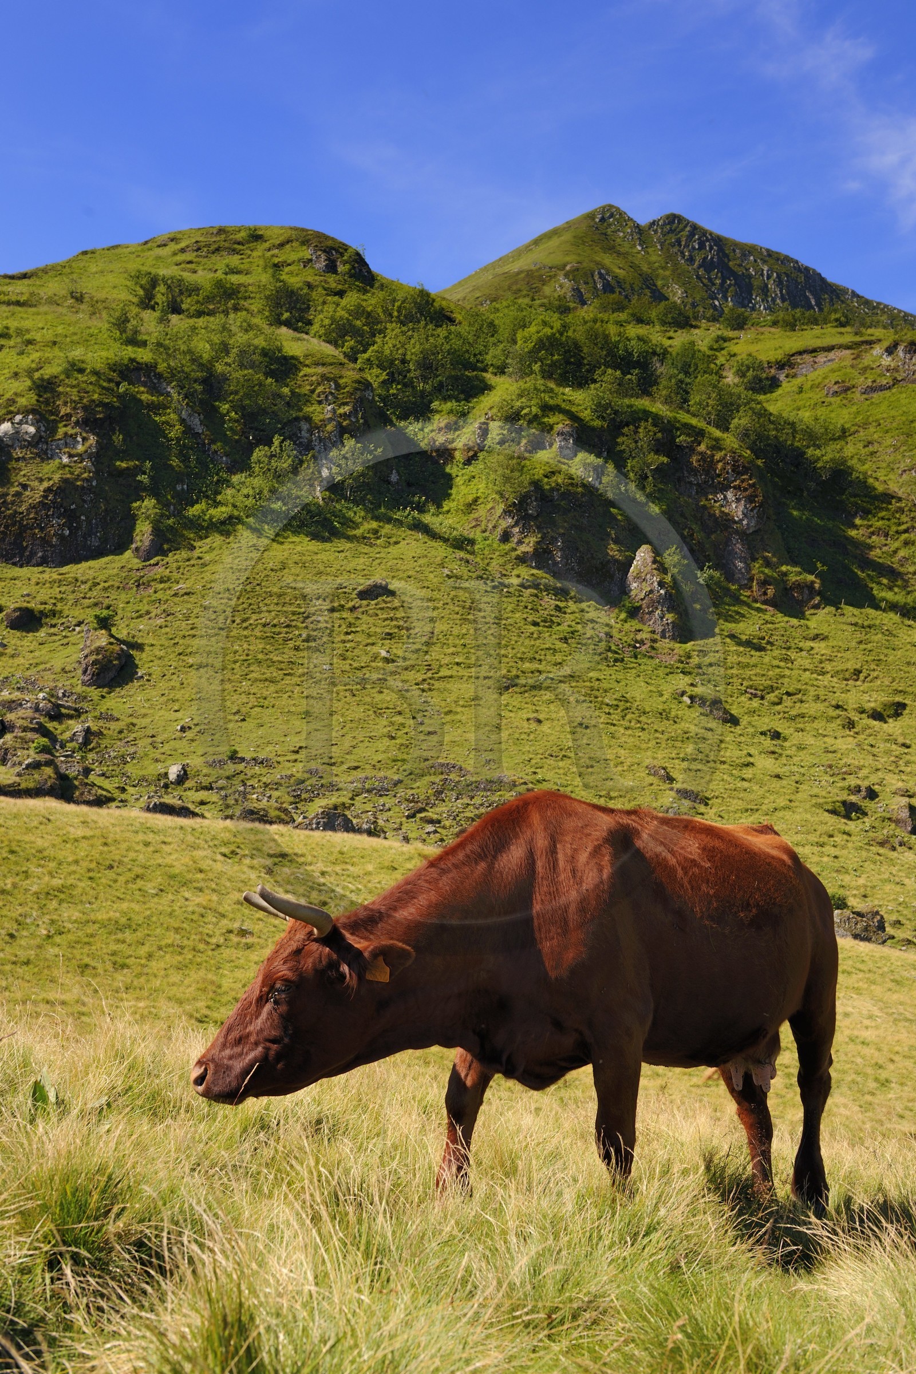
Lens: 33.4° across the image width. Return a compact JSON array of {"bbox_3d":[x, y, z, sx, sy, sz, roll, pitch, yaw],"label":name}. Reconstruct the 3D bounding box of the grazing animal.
[{"bbox_3d":[0.330,1.000,4.670,2.420,1.430,0.720,8,-9,-44],"label":"grazing animal"}]

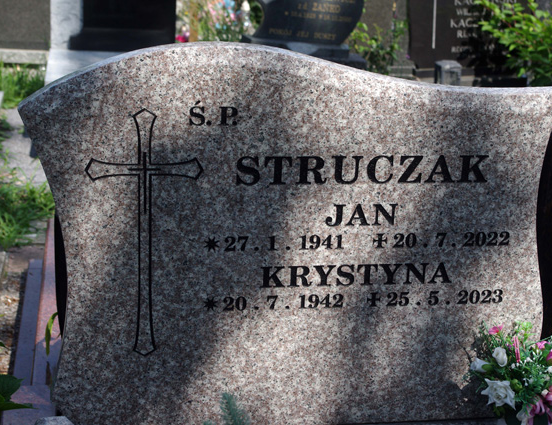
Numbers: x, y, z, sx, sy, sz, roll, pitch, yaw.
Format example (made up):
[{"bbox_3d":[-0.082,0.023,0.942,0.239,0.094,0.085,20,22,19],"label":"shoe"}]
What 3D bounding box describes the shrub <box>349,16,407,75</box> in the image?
[{"bbox_3d":[0.562,-0.897,5.900,0.330,0.390,0.300,-1,21,-6],"label":"shrub"}]

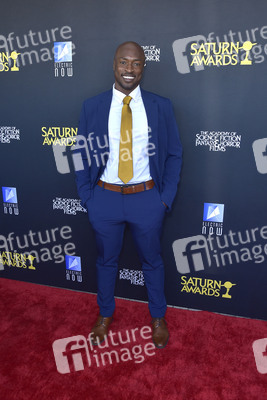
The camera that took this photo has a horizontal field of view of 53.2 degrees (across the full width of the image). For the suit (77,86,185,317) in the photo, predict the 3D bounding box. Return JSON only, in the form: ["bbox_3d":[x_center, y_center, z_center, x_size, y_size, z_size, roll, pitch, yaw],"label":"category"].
[{"bbox_3d":[-0.040,0.065,1.705,0.650,1.480,0.320,2,13,0],"label":"suit"}]

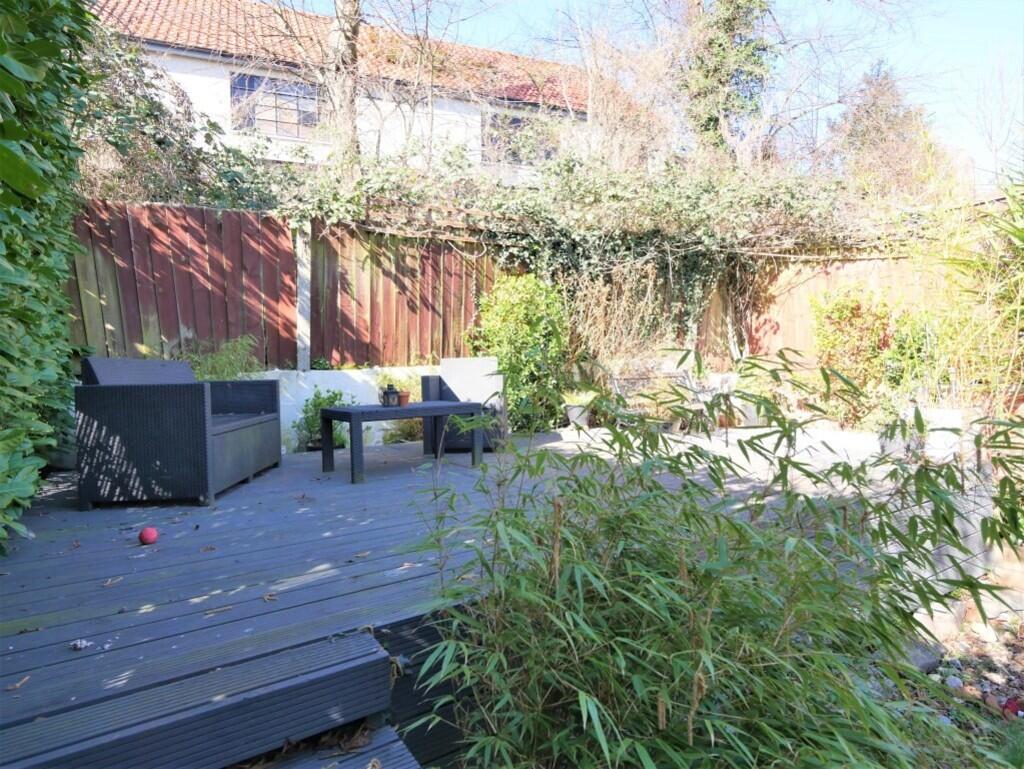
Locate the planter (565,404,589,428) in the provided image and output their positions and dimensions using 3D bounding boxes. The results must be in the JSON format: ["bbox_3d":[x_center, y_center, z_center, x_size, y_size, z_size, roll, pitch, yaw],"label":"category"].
[{"bbox_3d":[0.763,0.376,6.950,0.260,0.270,0.260,-1,1,0],"label":"planter"}]

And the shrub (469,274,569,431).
[{"bbox_3d":[0.077,-0.378,7.000,1.080,1.800,0.920,-2,2,-35],"label":"shrub"}]

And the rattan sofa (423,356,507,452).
[{"bbox_3d":[-0.371,0.176,5.265,0.690,0.790,0.660,-1,1,3],"label":"rattan sofa"}]

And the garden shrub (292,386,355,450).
[{"bbox_3d":[-1.688,0.304,5.300,0.520,0.580,0.440,-2,2,-35],"label":"garden shrub"}]

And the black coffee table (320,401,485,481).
[{"bbox_3d":[-0.776,0.381,4.212,0.962,0.445,0.597,-2,2,-35],"label":"black coffee table"}]

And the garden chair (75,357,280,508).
[{"bbox_3d":[-2.004,0.242,3.766,0.665,0.797,1.293,-1,1,-5],"label":"garden chair"}]

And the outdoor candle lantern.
[{"bbox_3d":[-0.876,0.079,4.250,0.135,0.165,0.125,-2,2,-35],"label":"outdoor candle lantern"}]

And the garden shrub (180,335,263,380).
[{"bbox_3d":[-2.577,-0.222,5.250,0.700,0.450,0.480,-2,2,-35],"label":"garden shrub"}]

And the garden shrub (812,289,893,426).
[{"bbox_3d":[3.969,-0.315,6.900,0.880,1.560,0.760,-1,1,0],"label":"garden shrub"}]

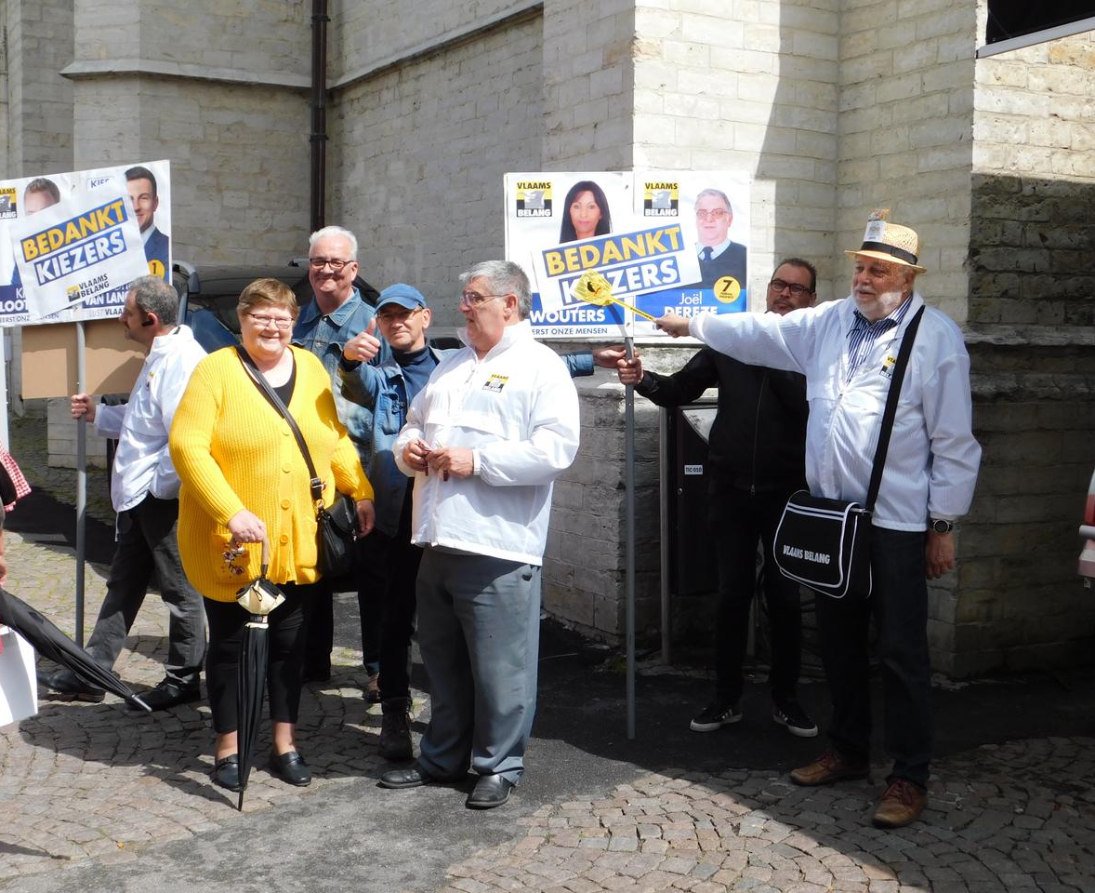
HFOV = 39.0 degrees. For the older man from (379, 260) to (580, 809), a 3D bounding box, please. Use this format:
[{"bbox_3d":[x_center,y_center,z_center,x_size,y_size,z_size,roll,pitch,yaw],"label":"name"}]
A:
[{"bbox_3d":[-0.217,0.253,4.980,0.500,1.700,0.620,-2,4,-45],"label":"older man"}]

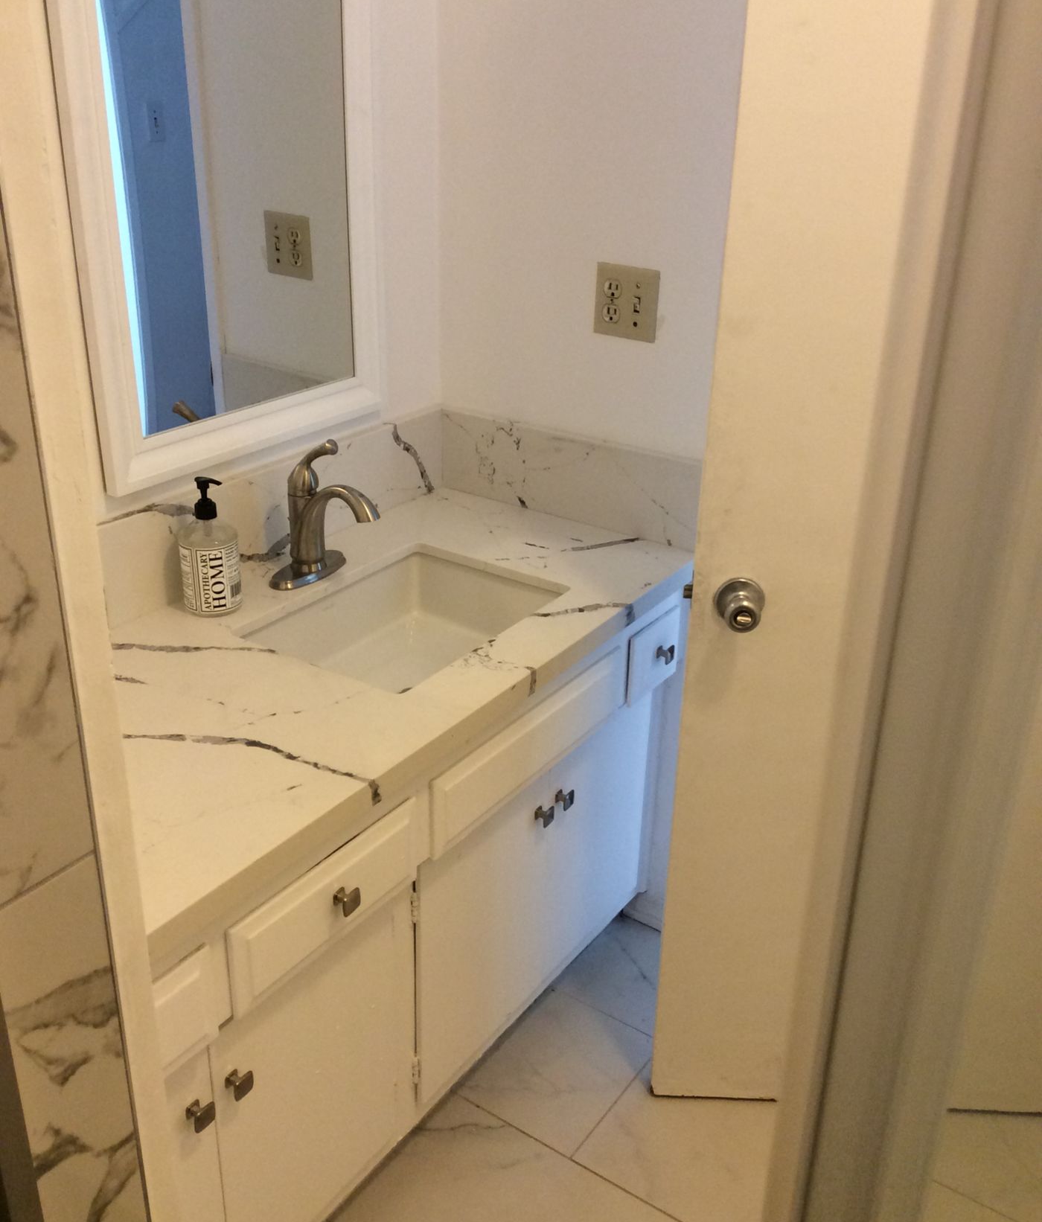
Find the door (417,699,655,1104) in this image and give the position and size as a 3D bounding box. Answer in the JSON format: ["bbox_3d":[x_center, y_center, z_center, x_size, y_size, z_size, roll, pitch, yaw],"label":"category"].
[{"bbox_3d":[0.040,0.419,2.014,0.030,0.425,0.657,16,28,29],"label":"door"}]

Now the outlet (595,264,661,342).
[{"bbox_3d":[0.170,-0.500,2.094,0.116,0.114,0.012,17,28,29],"label":"outlet"}]

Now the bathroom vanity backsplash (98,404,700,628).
[{"bbox_3d":[-0.192,-0.076,1.894,0.565,0.151,1.000,17,28,29],"label":"bathroom vanity backsplash"}]

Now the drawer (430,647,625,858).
[{"bbox_3d":[0.012,0.186,1.853,0.030,0.120,0.492,17,28,29],"label":"drawer"}]

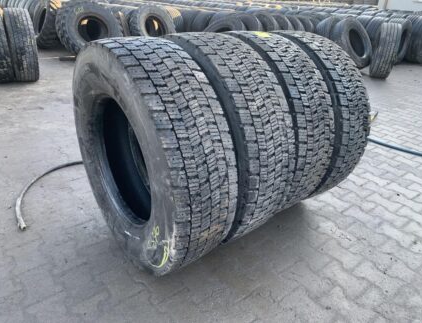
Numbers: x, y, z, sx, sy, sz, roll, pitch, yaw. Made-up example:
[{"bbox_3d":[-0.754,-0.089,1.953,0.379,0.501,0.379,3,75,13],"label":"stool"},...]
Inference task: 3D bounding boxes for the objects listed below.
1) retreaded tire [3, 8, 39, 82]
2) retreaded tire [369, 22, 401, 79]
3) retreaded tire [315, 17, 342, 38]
[{"bbox_3d":[-2.700,-1.656,4.655,0.311,1.008,1.008,-6,27,-22],"label":"retreaded tire"},{"bbox_3d":[3.165,-1.995,5.860,0.315,0.976,0.976,15,29,22],"label":"retreaded tire"},{"bbox_3d":[2.500,-2.405,6.575,1.014,1.014,0.316,-23,21,-41],"label":"retreaded tire"}]

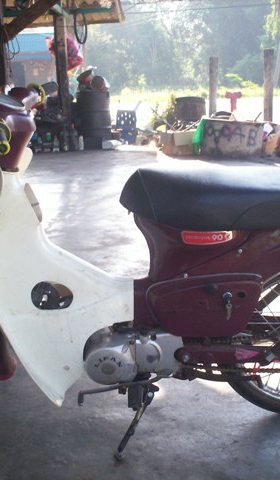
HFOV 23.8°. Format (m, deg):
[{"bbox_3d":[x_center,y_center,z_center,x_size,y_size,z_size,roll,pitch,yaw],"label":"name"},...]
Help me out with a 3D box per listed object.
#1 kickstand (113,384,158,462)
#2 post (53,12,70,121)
[{"bbox_3d":[-0.022,0.495,1.835,0.120,0.210,0.160,1,13,-2],"label":"kickstand"},{"bbox_3d":[-1.064,-2.268,9.569,0.170,1.882,0.170,3,13,7],"label":"post"}]

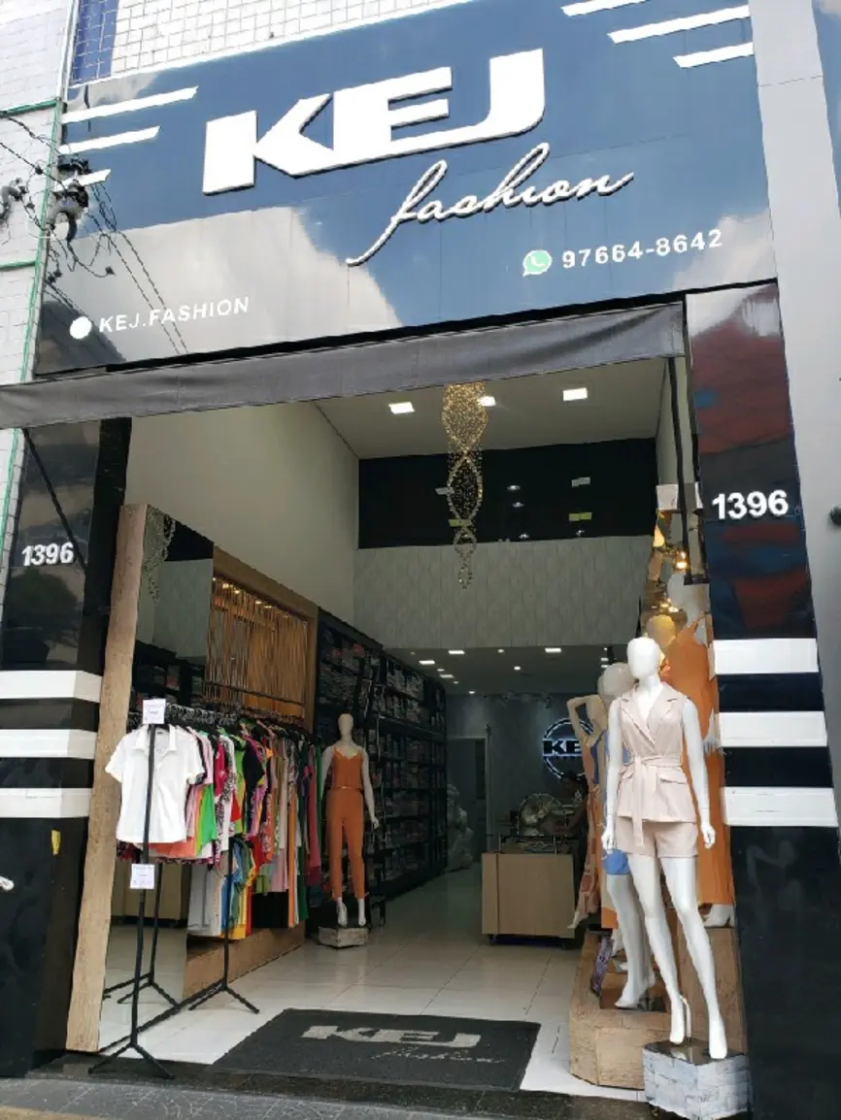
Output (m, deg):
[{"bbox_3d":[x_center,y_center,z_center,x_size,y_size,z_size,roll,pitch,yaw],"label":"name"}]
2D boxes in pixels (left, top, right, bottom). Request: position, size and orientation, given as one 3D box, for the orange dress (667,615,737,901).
[{"bbox_3d":[1.438,1.014,4.317,0.310,1.430,0.370,8,-16,-27],"label":"orange dress"}]

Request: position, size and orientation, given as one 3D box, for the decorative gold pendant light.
[{"bbox_3d":[0.386,-0.743,7.239,0.400,2.030,0.400,-3,-15,13],"label":"decorative gold pendant light"}]

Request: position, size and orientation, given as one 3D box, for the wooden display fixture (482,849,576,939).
[{"bbox_3d":[0.943,2.883,7.212,0.770,0.750,0.580,-4,-15,16],"label":"wooden display fixture"}]

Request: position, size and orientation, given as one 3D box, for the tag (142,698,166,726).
[{"bbox_3d":[-1.371,0.785,4.333,0.120,0.130,0.010,-3,-15,13],"label":"tag"}]

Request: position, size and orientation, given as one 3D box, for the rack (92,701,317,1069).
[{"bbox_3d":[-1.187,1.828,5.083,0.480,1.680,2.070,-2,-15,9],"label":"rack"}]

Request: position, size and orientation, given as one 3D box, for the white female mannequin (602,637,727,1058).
[{"bbox_3d":[1.118,1.266,3.947,0.510,1.800,0.360,-4,-15,18],"label":"white female mannequin"}]

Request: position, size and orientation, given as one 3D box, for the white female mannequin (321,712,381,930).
[{"bbox_3d":[-0.640,2.265,7.454,0.540,1.770,0.340,0,-15,1],"label":"white female mannequin"}]

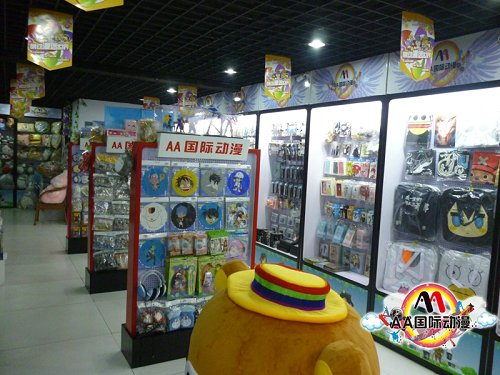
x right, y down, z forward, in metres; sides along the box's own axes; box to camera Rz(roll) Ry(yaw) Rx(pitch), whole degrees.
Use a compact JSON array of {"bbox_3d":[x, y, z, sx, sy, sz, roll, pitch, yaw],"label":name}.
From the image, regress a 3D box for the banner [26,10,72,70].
[{"bbox_3d":[-1.376,-1.006,2.803,0.290,0.410,0.020,1,5,-24],"label":"banner"}]

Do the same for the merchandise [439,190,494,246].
[{"bbox_3d":[1.545,0.204,2.891,0.080,0.381,0.393,0,5,-32],"label":"merchandise"}]

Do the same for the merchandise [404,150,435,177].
[{"bbox_3d":[1.368,-0.183,3.253,0.030,0.228,0.276,0,5,-32],"label":"merchandise"}]

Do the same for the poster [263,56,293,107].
[{"bbox_3d":[0.256,-1.001,3.749,0.290,0.410,0.020,1,5,-24],"label":"poster"}]

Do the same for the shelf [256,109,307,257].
[{"bbox_3d":[0.451,-0.059,4.614,0.280,1.600,0.930,0,5,-32],"label":"shelf"}]

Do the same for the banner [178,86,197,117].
[{"bbox_3d":[-0.871,-1.201,5.668,0.290,0.410,0.020,1,5,-24],"label":"banner"}]

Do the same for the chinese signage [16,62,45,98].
[{"bbox_3d":[-2.582,-1.214,4.783,0.290,0.410,0.020,-1,5,-37],"label":"chinese signage"}]

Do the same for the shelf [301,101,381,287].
[{"bbox_3d":[0.934,0.028,3.837,0.280,1.600,0.950,0,5,-32],"label":"shelf"}]

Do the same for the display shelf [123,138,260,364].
[{"bbox_3d":[-0.427,0.473,3.083,0.963,1.550,0.280,0,5,-28],"label":"display shelf"}]

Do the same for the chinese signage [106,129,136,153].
[{"bbox_3d":[-1.153,-0.430,4.300,0.686,0.159,0.025,0,5,-28],"label":"chinese signage"}]

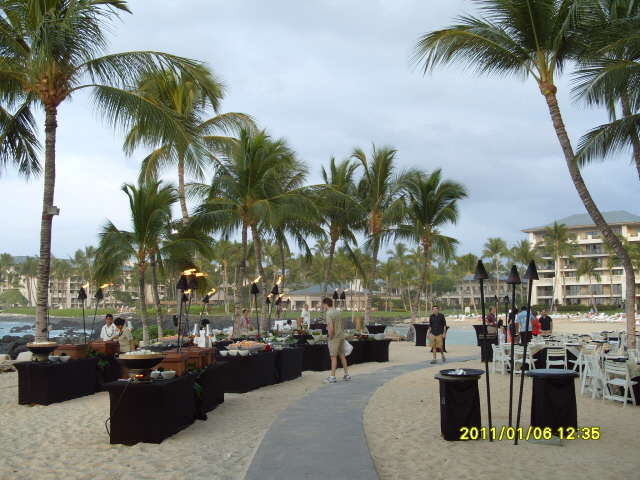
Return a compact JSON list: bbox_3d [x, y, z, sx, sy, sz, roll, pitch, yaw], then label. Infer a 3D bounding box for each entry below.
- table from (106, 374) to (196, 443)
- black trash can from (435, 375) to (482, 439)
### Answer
[{"bbox_3d":[-2.266,2.240,8.795,0.760,0.730,1.700,-1,-6,6],"label":"table"},{"bbox_3d":[1.799,2.112,8.315,0.620,0.840,0.620,0,-6,0],"label":"black trash can"}]

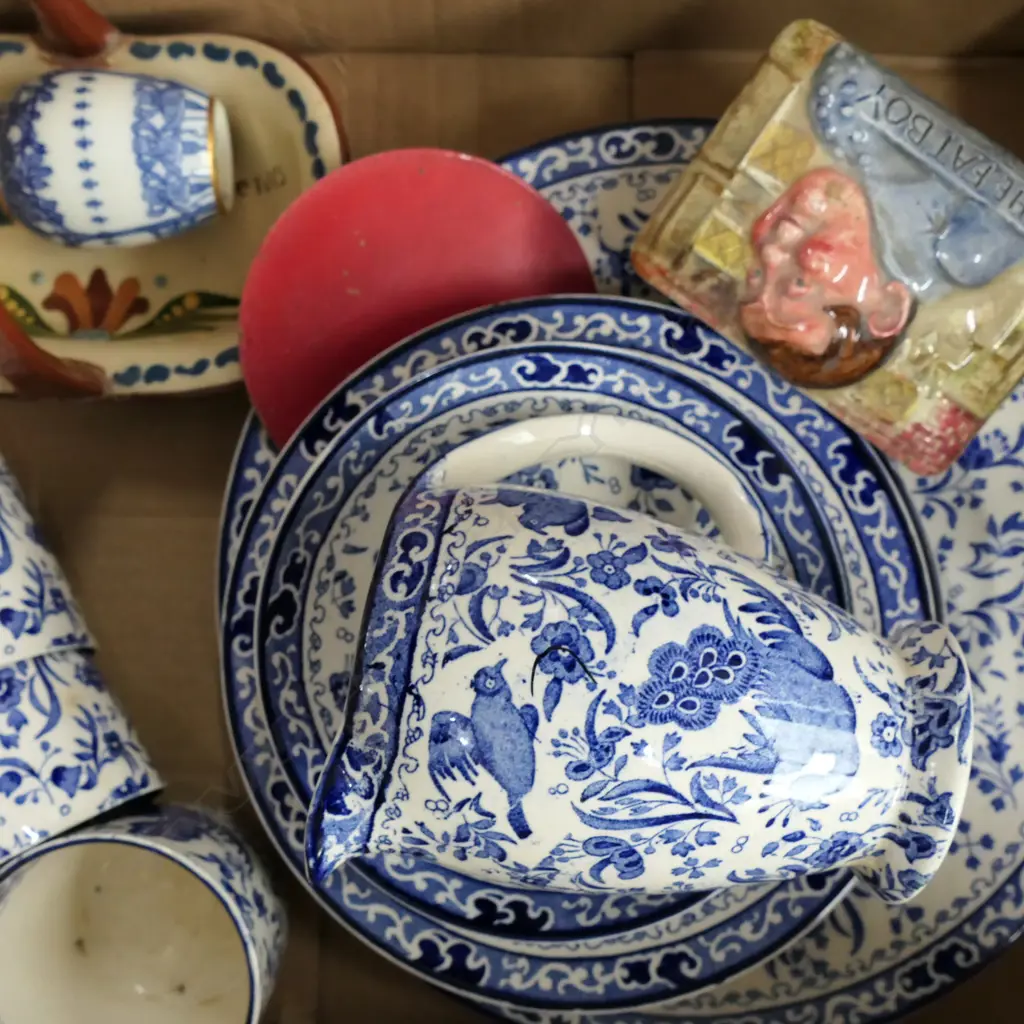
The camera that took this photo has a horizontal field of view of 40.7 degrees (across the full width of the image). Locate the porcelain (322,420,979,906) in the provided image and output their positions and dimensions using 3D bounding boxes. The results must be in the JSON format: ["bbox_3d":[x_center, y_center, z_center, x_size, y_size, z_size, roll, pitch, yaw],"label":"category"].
[{"bbox_3d":[0.040,0.046,0.422,0.171,0.111,0.163,10,67,-3],"label":"porcelain"}]

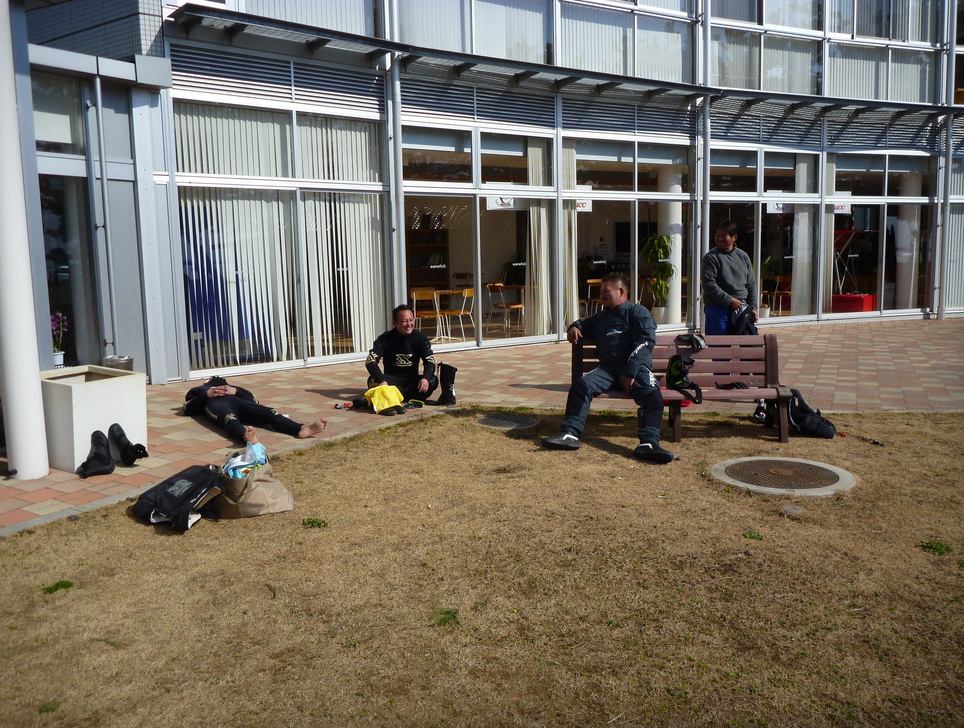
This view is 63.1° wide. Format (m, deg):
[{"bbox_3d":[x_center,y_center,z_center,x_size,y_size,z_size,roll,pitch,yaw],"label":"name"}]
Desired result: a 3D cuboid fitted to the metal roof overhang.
[{"bbox_3d":[3.048,-4.441,12.454,15.149,0.240,1.350,-5,8,-28],"label":"metal roof overhang"}]

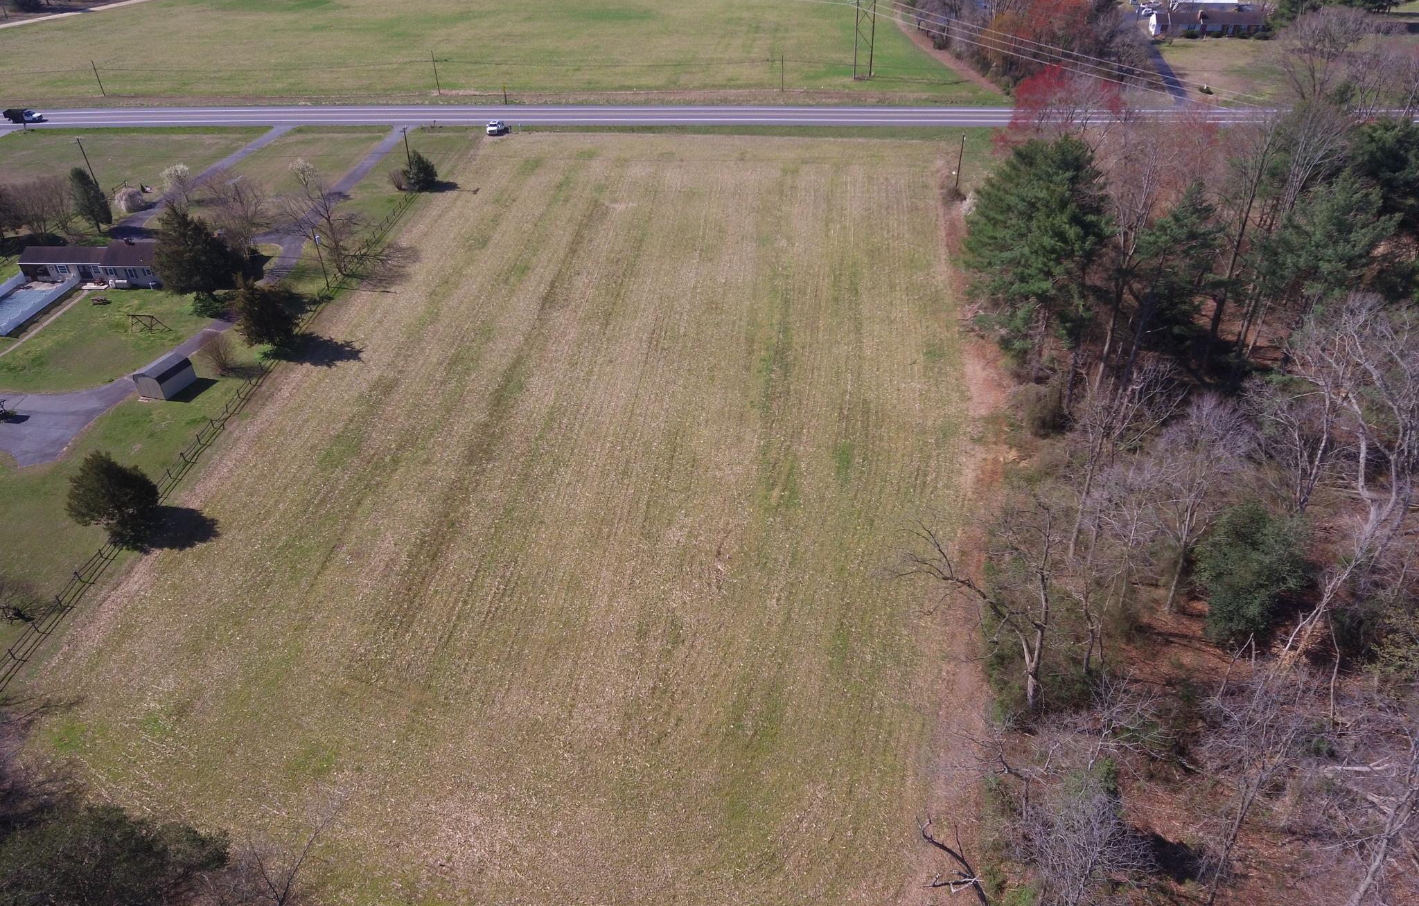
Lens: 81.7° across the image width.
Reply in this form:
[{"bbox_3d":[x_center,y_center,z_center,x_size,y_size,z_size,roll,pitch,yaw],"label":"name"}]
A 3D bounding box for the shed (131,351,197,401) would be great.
[{"bbox_3d":[-59.127,-8.441,88.915,3.400,3.100,4.500,10,40,13],"label":"shed"}]

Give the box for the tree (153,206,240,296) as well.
[{"bbox_3d":[-66.300,-26.000,106.000,9.200,12.600,9.200,-2,39,0],"label":"tree"}]

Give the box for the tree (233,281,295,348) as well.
[{"bbox_3d":[-53.100,-16.700,97.800,6.300,9.400,6.300,-2,39,0],"label":"tree"}]

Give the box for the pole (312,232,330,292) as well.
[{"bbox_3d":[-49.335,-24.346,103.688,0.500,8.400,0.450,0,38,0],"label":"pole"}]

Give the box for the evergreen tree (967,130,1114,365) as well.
[{"bbox_3d":[35.068,-18.628,84.216,13.500,24.000,13.500,0,38,0],"label":"evergreen tree"}]

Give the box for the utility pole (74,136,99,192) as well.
[{"bbox_3d":[-96.525,-44.460,127.564,0.450,8.900,2.200,26,46,30],"label":"utility pole"}]

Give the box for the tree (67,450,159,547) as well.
[{"bbox_3d":[-53.200,4.200,73.200,7.100,9.400,7.100,-2,39,0],"label":"tree"}]

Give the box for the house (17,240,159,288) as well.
[{"bbox_3d":[-80.363,-25.878,108.786,20.500,4.700,9.000,1,39,2],"label":"house"}]

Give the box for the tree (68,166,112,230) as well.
[{"bbox_3d":[-94.500,-38.200,124.600,4.600,9.500,4.600,-2,39,0],"label":"tree"}]

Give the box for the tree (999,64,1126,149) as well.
[{"bbox_3d":[55.700,-52.300,129.800,18.500,16.500,17.000,-2,39,0],"label":"tree"}]

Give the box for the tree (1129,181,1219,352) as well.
[{"bbox_3d":[50.520,-18.784,88.583,7.200,18.500,7.200,0,38,0],"label":"tree"}]

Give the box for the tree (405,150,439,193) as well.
[{"bbox_3d":[-47.800,-46.600,135.600,5.400,6.600,5.400,-2,39,0],"label":"tree"}]

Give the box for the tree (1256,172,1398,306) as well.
[{"bbox_3d":[65.600,-19.900,87.000,12.300,19.800,12.300,-2,39,0],"label":"tree"}]

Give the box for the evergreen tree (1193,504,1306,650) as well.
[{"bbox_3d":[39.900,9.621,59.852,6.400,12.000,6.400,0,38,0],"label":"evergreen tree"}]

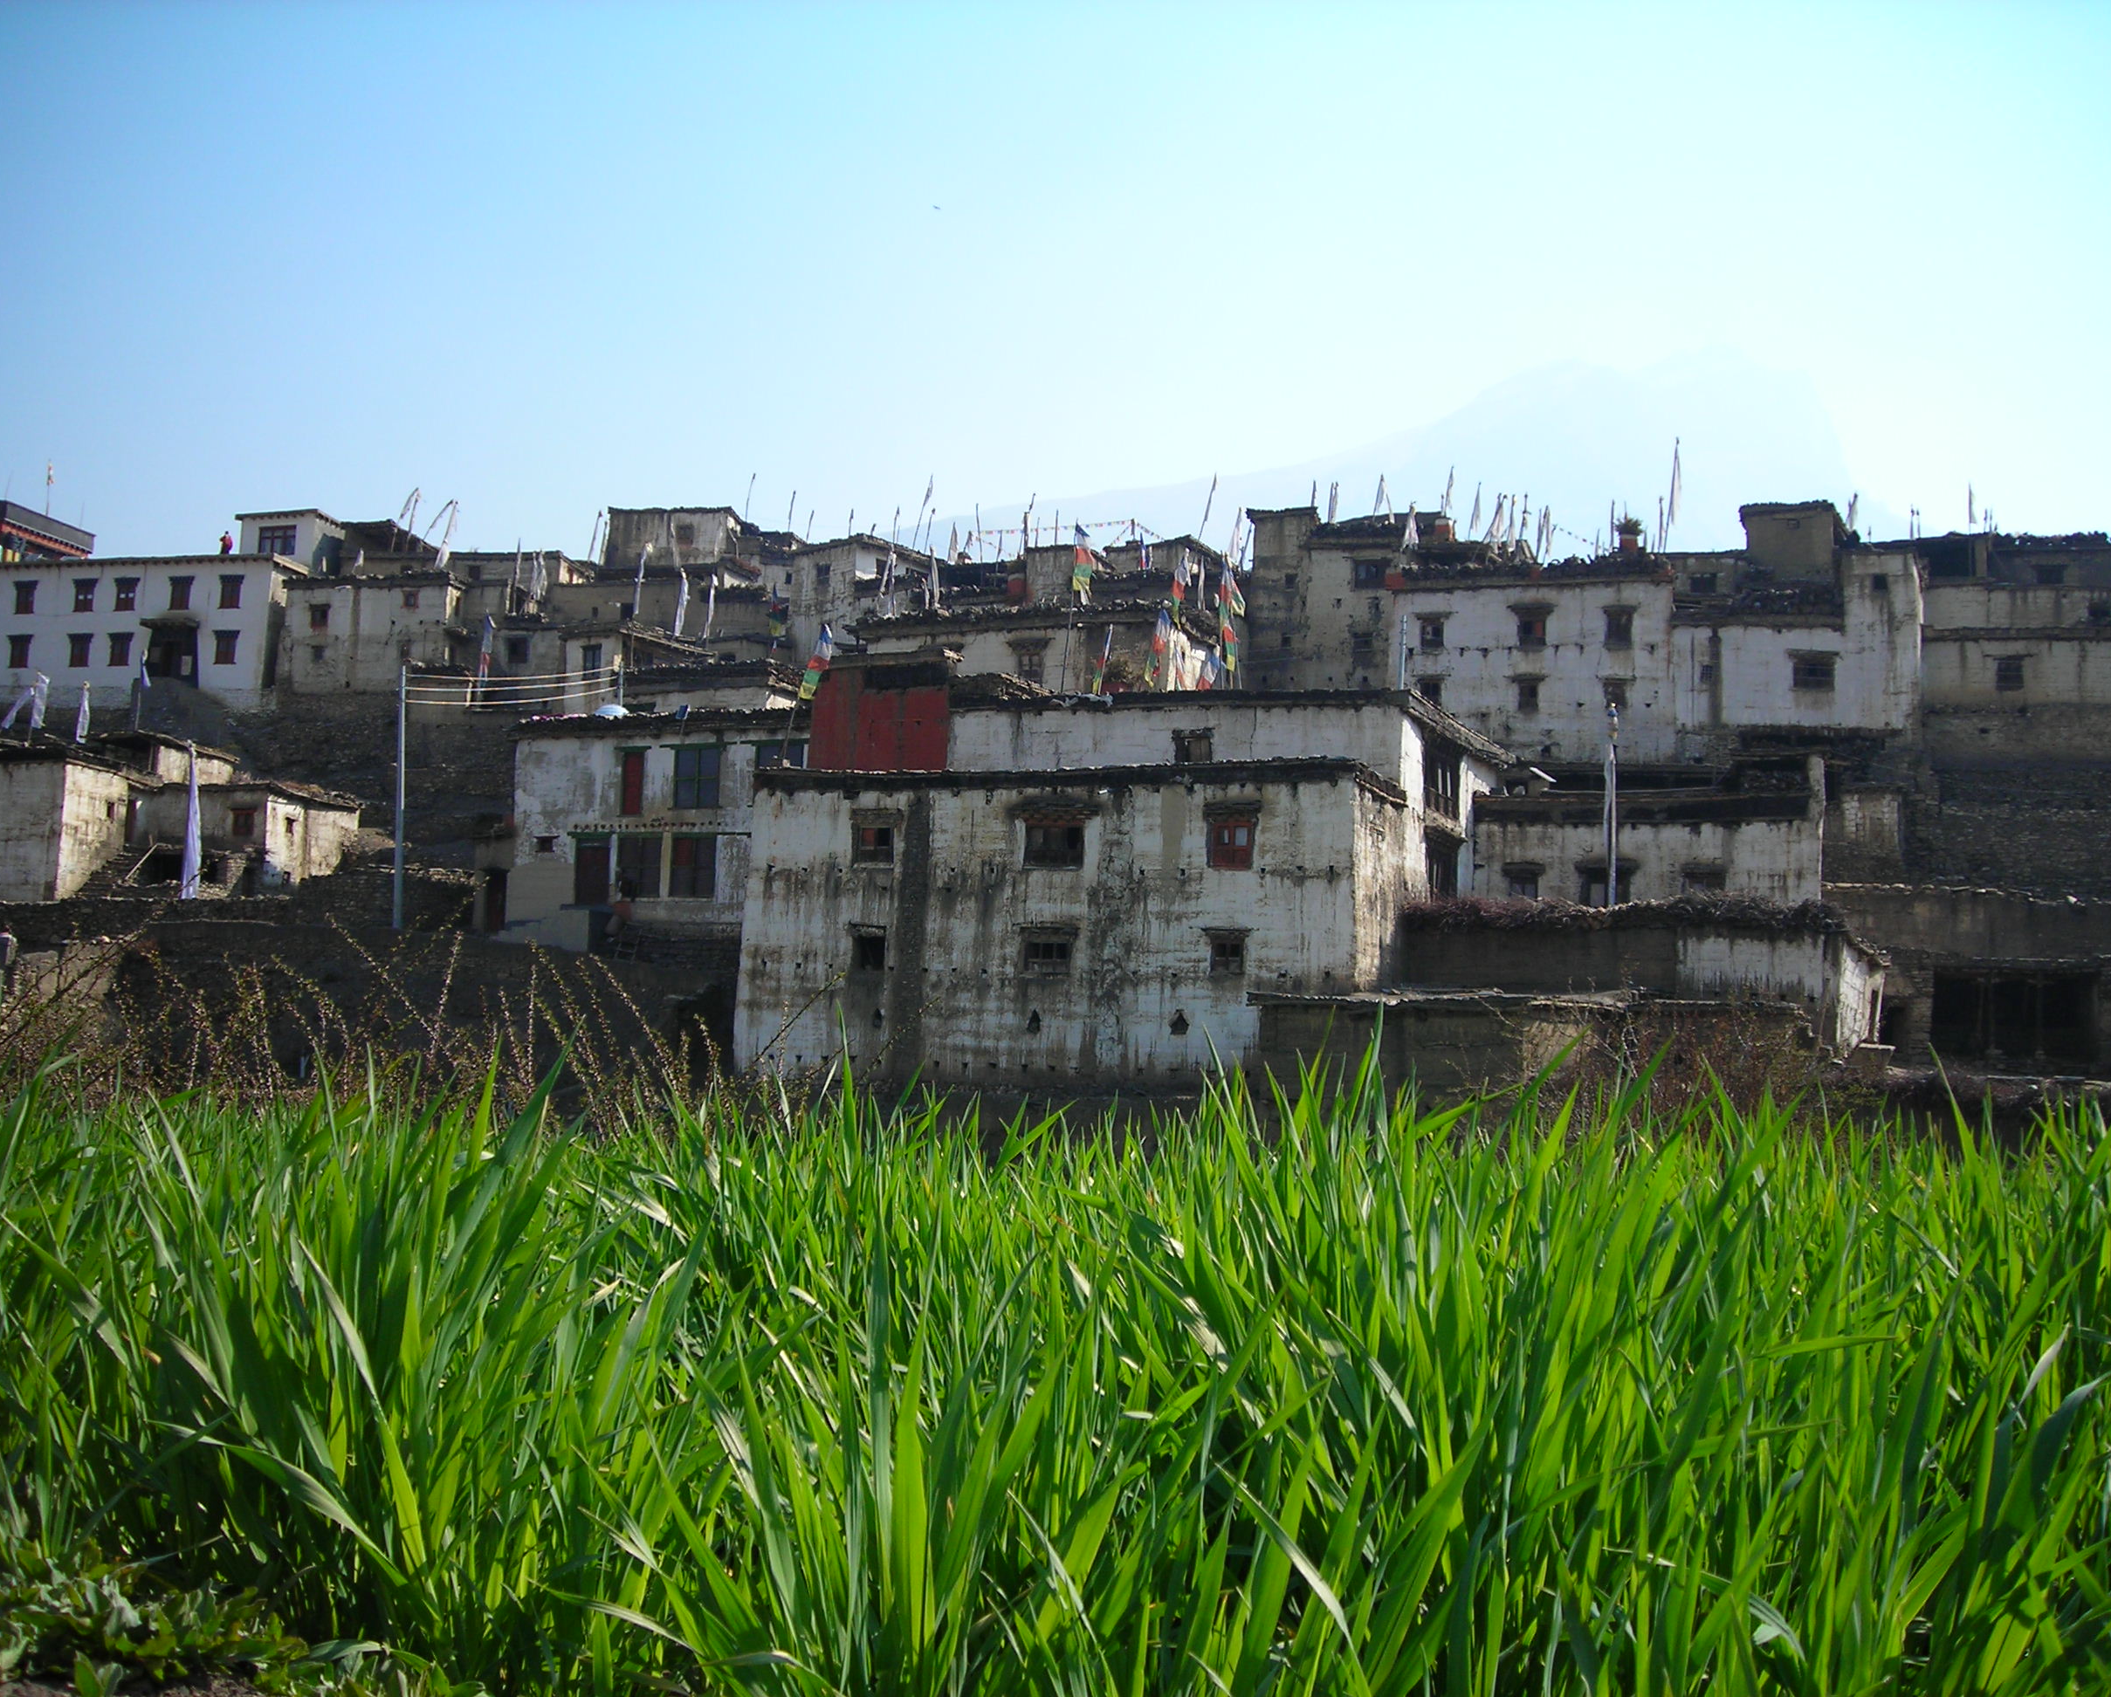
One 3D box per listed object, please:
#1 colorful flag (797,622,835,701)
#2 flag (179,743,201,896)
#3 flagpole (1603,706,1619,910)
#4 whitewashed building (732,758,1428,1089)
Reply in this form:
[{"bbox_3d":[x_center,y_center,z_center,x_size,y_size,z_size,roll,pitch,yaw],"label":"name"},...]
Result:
[{"bbox_3d":[-6.413,-4.993,66.500,0.900,2.100,0.300,0,-1,10],"label":"colorful flag"},{"bbox_3d":[-26.449,-0.784,76.000,0.600,4.900,0.300,0,-1,10],"label":"flag"},{"bbox_3d":[16.339,-1.169,73.000,0.450,6.200,0.250,0,-1,10],"label":"flagpole"},{"bbox_3d":[0.820,2.100,68.700,16.400,8.500,9.200,0,-1,16],"label":"whitewashed building"}]

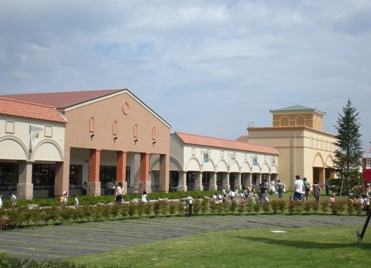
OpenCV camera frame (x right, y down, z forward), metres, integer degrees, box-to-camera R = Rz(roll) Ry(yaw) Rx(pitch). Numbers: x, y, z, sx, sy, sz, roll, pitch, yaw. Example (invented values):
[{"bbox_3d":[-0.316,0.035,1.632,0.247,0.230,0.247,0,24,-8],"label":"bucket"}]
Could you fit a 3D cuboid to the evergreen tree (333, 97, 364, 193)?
[{"bbox_3d":[16.115,1.339,59.500,3.100,9.500,3.100,0,-4,0],"label":"evergreen tree"}]

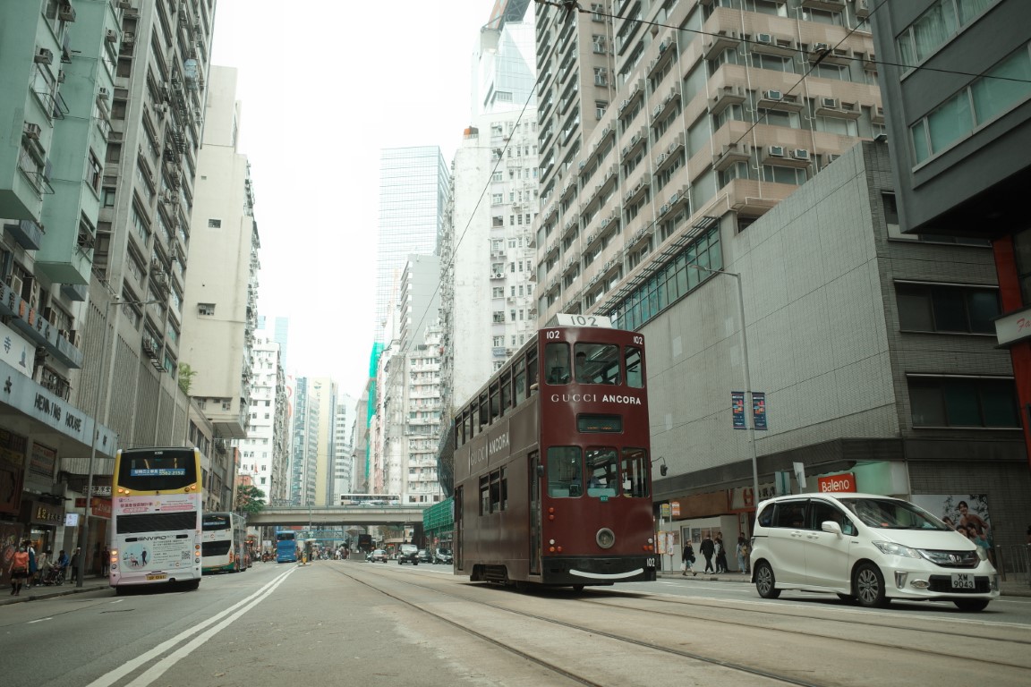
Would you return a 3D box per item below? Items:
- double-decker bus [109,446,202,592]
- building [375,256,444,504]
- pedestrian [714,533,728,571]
[{"bbox_3d":[-13.522,6.891,30.102,2.550,4.420,11.800,2,-15,-24],"label":"double-decker bus"},{"bbox_3d":[-25.462,16.048,195.091,13.000,71.000,32.000,3,-15,-14],"label":"building"},{"bbox_3d":[9.018,9.125,35.018,0.500,1.710,0.500,-14,-20,40],"label":"pedestrian"}]

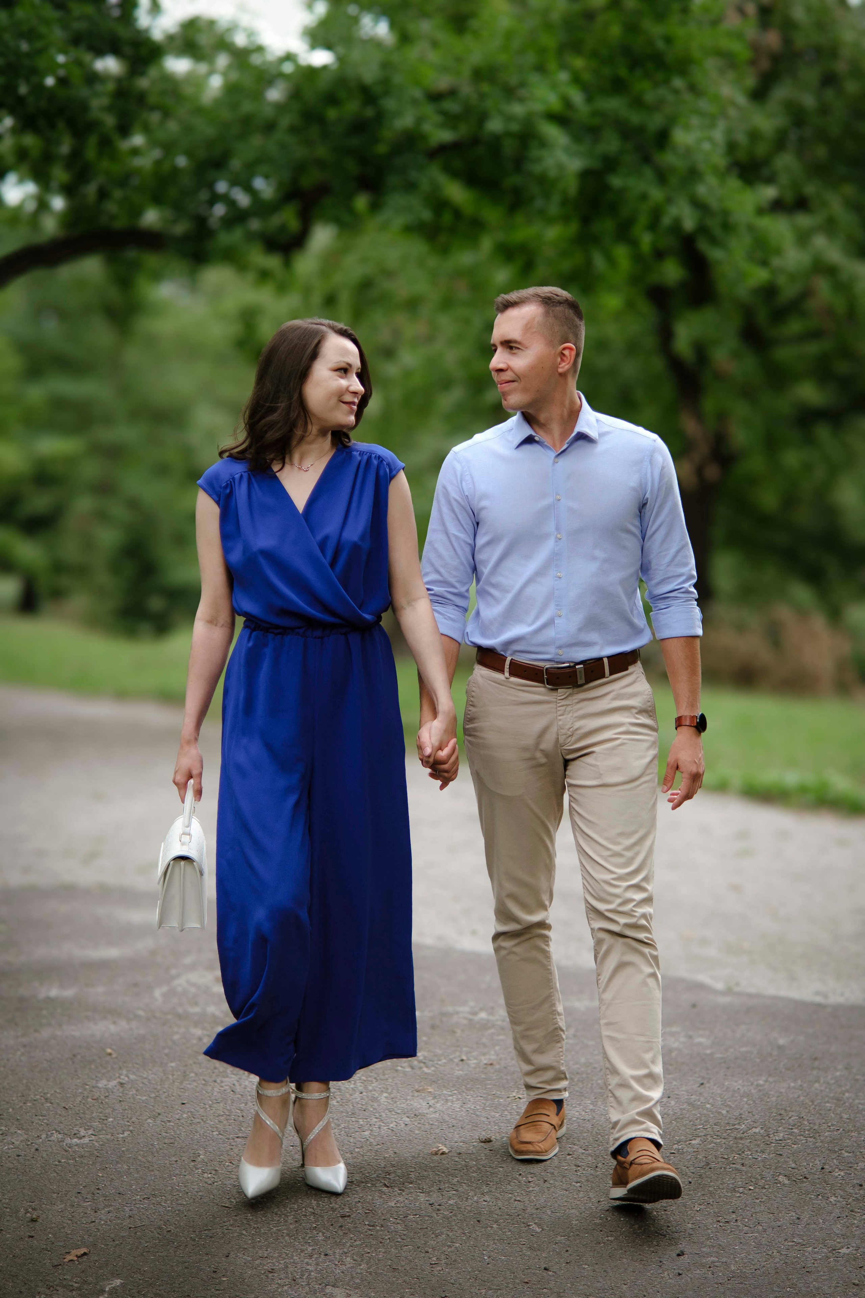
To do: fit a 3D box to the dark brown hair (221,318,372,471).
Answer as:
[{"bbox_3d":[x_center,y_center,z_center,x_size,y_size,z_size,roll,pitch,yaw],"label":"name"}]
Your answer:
[{"bbox_3d":[-0.270,-0.503,3.562,0.270,0.305,0.235,2,3,42],"label":"dark brown hair"}]

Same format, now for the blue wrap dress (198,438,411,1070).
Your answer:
[{"bbox_3d":[-0.249,0.215,3.592,0.435,1.250,0.360,0,2,-3],"label":"blue wrap dress"}]

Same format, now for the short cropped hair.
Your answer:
[{"bbox_3d":[0.211,-0.643,3.576,0.195,0.165,0.160,-1,3,-30],"label":"short cropped hair"}]

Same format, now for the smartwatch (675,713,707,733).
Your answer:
[{"bbox_3d":[0.528,0.151,3.680,0.058,0.044,0.060,1,2,26],"label":"smartwatch"}]

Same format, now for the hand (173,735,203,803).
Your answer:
[{"bbox_3d":[-0.490,0.239,3.610,0.068,0.145,0.090,0,2,-12],"label":"hand"}]

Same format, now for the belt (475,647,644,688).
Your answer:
[{"bbox_3d":[0.254,0.028,3.634,0.340,0.085,0.250,0,2,3],"label":"belt"}]

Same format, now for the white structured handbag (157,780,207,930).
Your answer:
[{"bbox_3d":[-0.502,0.407,3.610,0.105,0.275,0.235,-1,7,-9],"label":"white structured handbag"}]

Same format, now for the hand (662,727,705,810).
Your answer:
[{"bbox_3d":[0.509,0.242,3.660,0.080,0.175,0.095,1,2,26],"label":"hand"}]

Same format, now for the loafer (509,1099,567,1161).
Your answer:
[{"bbox_3d":[0.234,1.010,3.880,0.108,0.105,0.285,0,2,10],"label":"loafer"}]

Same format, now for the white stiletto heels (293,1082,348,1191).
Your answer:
[{"bbox_3d":[-0.230,0.988,3.645,0.085,0.175,0.230,-1,3,-22],"label":"white stiletto heels"}]

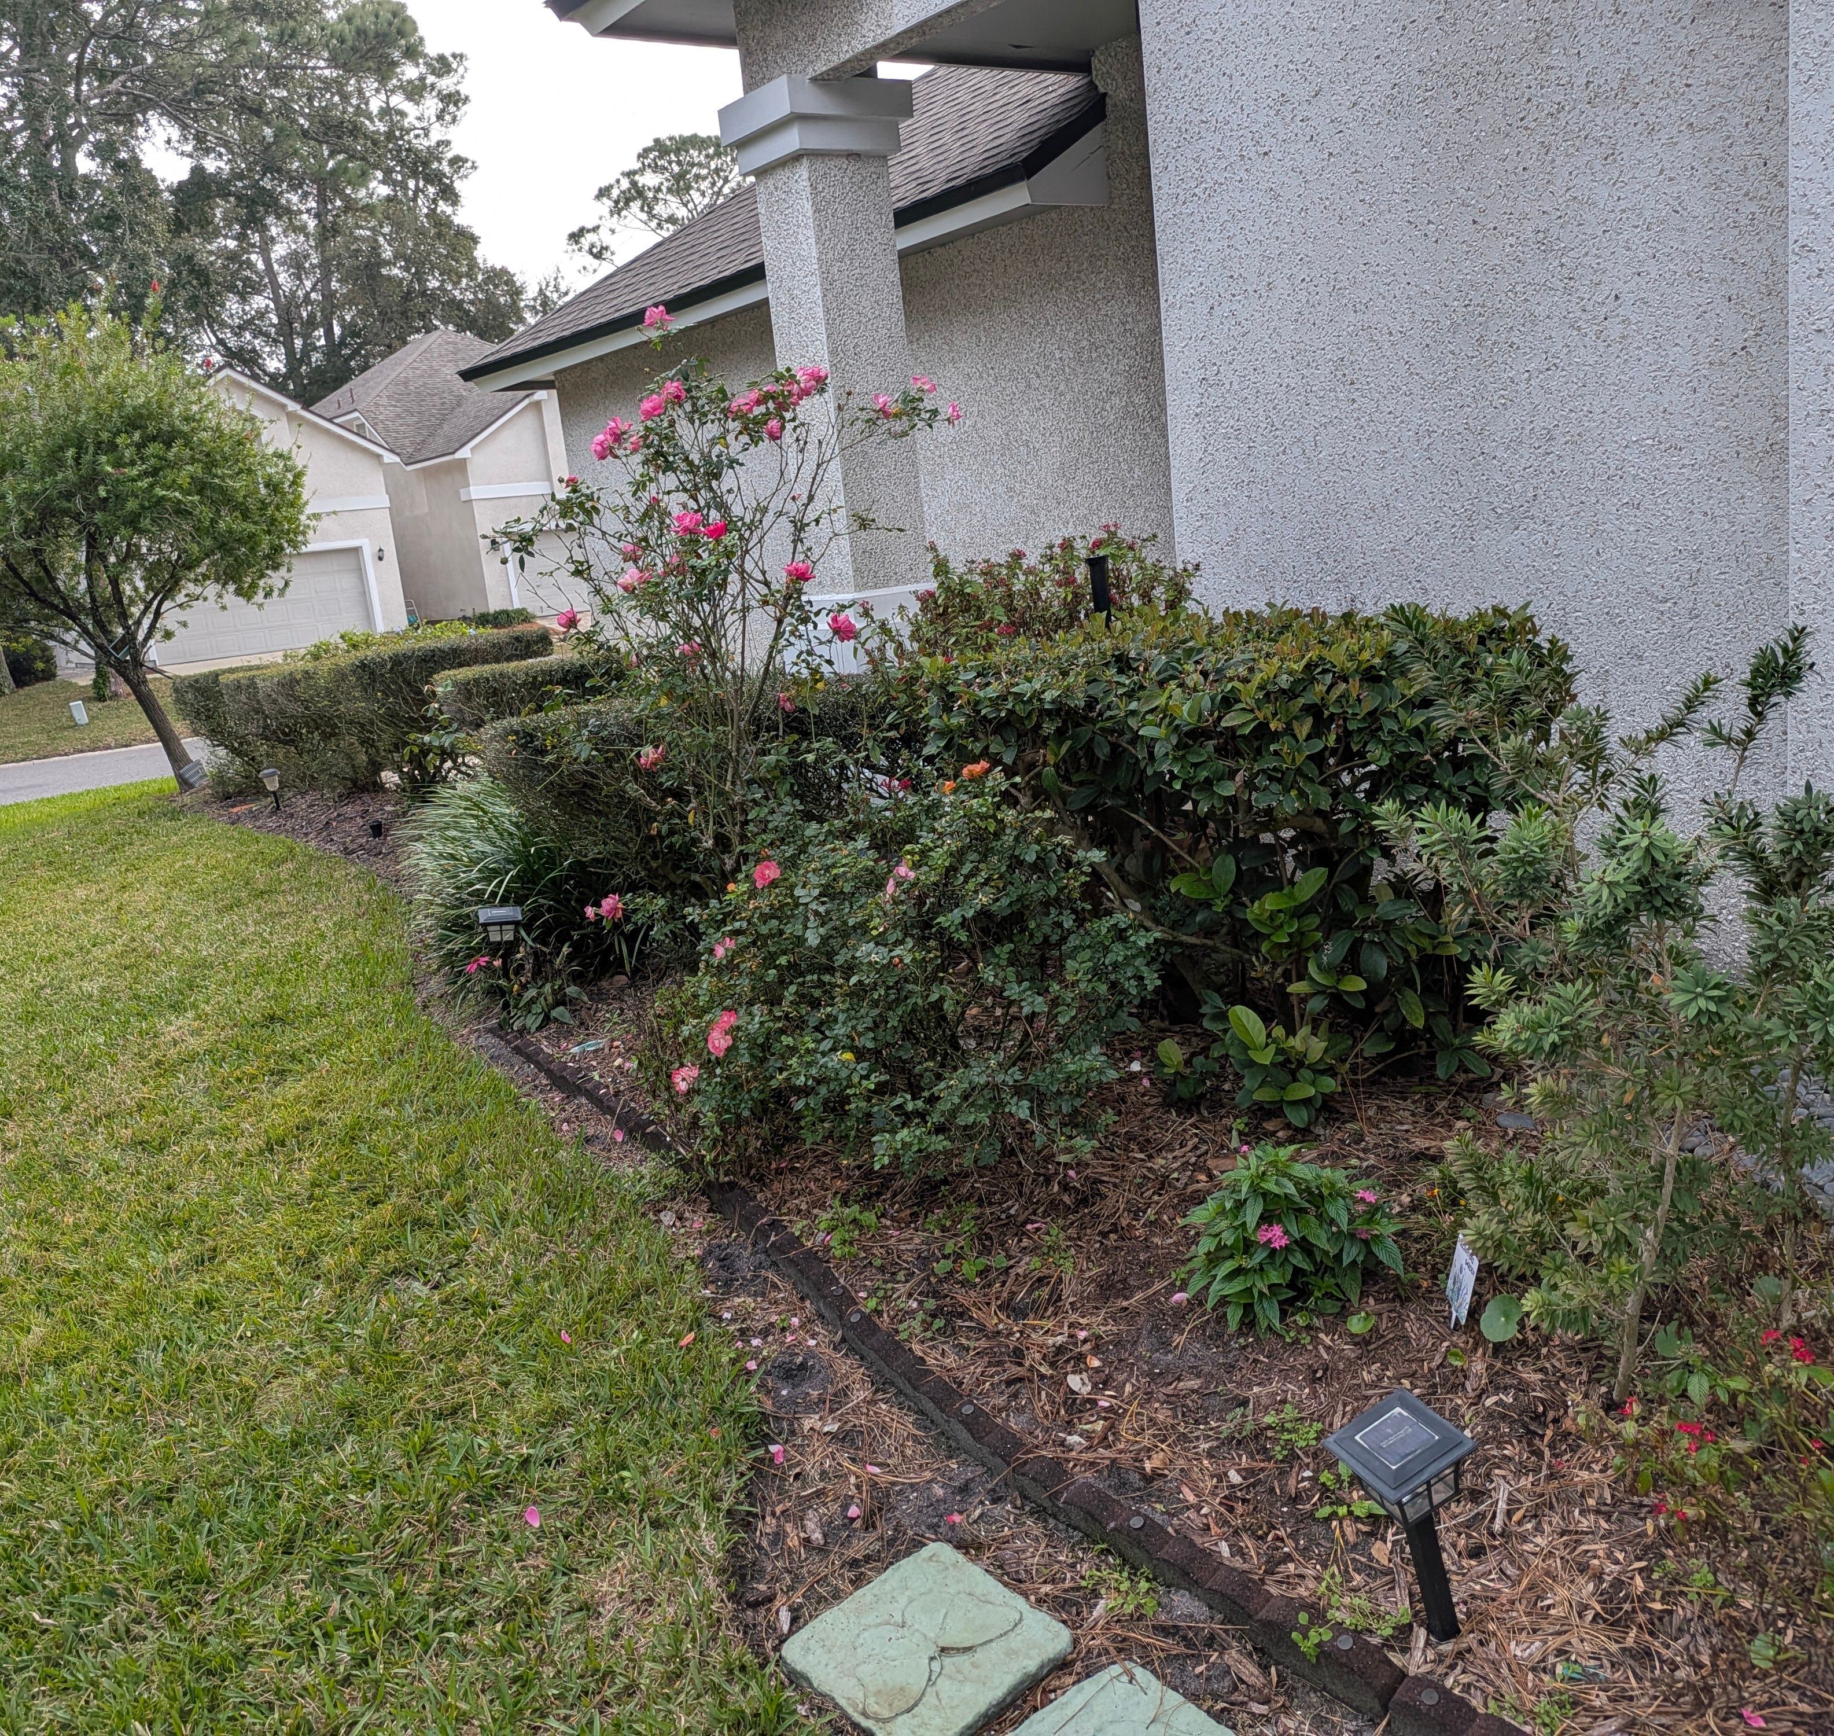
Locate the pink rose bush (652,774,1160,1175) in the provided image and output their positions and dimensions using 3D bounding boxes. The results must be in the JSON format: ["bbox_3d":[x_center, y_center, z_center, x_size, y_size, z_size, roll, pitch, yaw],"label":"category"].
[{"bbox_3d":[-0.007,0.220,4.098,1.250,0.900,1.100,-6,11,0],"label":"pink rose bush"}]

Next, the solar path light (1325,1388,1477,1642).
[{"bbox_3d":[0.634,0.839,2.012,0.128,0.356,0.128,-27,23,-18],"label":"solar path light"}]

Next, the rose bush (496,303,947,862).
[{"bbox_3d":[-0.683,-0.670,5.460,1.450,2.250,1.250,-6,11,0],"label":"rose bush"}]

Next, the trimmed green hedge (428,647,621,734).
[{"bbox_3d":[-2.225,-0.803,9.681,0.780,0.820,1.550,0,13,29],"label":"trimmed green hedge"}]

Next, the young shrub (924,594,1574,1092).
[{"bbox_3d":[0.843,-0.111,4.601,2.000,1.180,1.000,5,15,44],"label":"young shrub"}]

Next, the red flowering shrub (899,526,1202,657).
[{"bbox_3d":[0.436,-0.449,5.780,1.050,1.470,0.950,-6,11,0],"label":"red flowering shrub"}]

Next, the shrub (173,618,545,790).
[{"bbox_3d":[-4.862,-1.317,14.012,3.000,1.080,1.200,-14,14,-35],"label":"shrub"}]

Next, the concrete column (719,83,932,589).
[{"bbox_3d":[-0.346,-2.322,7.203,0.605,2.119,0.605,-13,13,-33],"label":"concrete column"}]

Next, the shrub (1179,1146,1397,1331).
[{"bbox_3d":[0.693,0.670,2.998,0.410,0.300,0.380,-6,11,0],"label":"shrub"}]

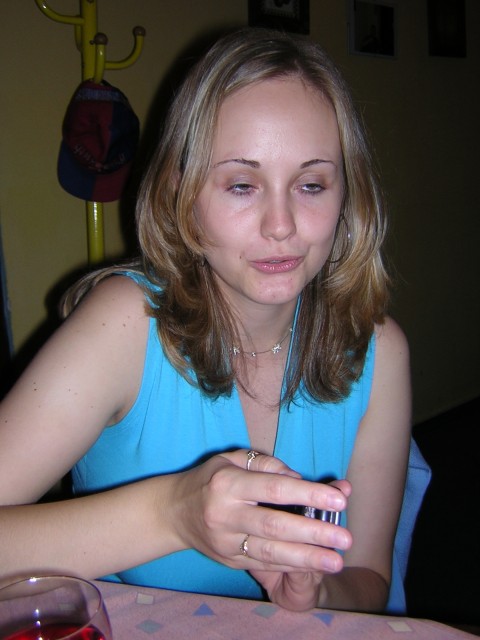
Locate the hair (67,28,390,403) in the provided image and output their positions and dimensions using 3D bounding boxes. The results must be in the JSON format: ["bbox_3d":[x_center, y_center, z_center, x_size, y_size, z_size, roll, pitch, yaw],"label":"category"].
[{"bbox_3d":[-0.014,-0.098,0.715,0.280,0.340,0.240,-4,17,-12],"label":"hair"}]

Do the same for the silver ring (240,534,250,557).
[{"bbox_3d":[0.005,0.158,0.515,0.005,0.019,0.020,11,-2,19],"label":"silver ring"}]

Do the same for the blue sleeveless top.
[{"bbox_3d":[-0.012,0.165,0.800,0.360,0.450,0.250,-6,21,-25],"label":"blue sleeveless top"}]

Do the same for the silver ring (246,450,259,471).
[{"bbox_3d":[0.009,0.105,0.540,0.005,0.021,0.020,18,42,15],"label":"silver ring"}]

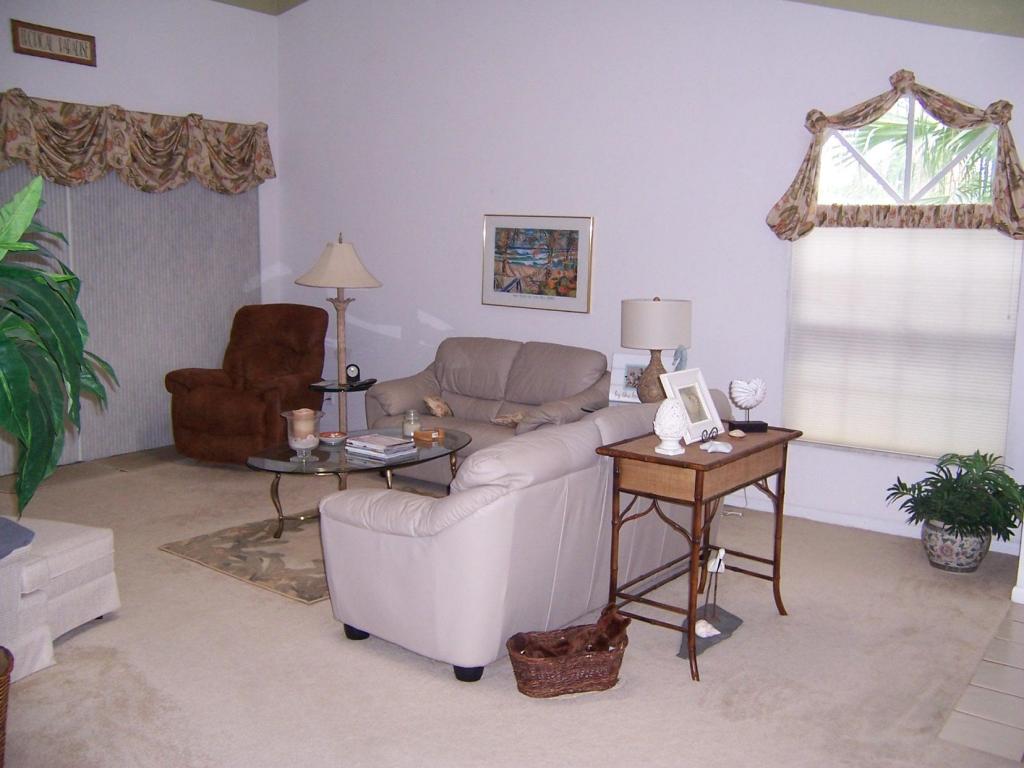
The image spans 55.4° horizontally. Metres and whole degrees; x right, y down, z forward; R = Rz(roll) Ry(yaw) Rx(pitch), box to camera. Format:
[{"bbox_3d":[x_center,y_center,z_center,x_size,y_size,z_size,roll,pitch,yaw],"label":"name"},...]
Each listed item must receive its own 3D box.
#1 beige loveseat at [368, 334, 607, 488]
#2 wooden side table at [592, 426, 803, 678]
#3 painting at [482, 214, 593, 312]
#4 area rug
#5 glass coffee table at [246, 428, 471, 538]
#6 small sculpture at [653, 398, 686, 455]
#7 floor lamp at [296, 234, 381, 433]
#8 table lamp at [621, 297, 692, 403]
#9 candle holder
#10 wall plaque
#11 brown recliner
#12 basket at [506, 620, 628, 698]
[{"bbox_3d":[-0.136,0.190,6.202,1.540,0.896,0.847,7,10,34],"label":"beige loveseat"},{"bbox_3d":[0.755,0.606,3.878,0.431,0.782,0.862,8,11,37],"label":"wooden side table"},{"bbox_3d":[0.146,-0.796,6.413,0.852,0.601,0.025,7,10,34],"label":"painting"},{"bbox_3d":[-0.773,0.783,5.122,1.144,0.011,1.663,8,11,39],"label":"area rug"},{"bbox_3d":[-0.758,0.561,5.122,0.801,0.451,1.310,8,11,40],"label":"glass coffee table"},{"bbox_3d":[0.595,0.148,3.658,0.123,0.206,0.123,1,8,0],"label":"small sculpture"},{"bbox_3d":[-1.148,-0.216,6.584,0.581,1.548,0.581,1,8,0],"label":"floor lamp"},{"bbox_3d":[0.809,-0.178,5.463,0.400,0.611,0.400,1,8,0],"label":"table lamp"},{"bbox_3d":[-1.031,0.240,4.820,0.203,0.262,0.203,1,8,0],"label":"candle holder"},{"bbox_3d":[-2.852,-2.131,6.115,0.020,0.189,0.548,7,10,34],"label":"wall plaque"},{"bbox_3d":[-1.834,-0.040,7.046,0.901,1.040,0.885,4,9,21],"label":"brown recliner"},{"bbox_3d":[0.205,0.970,3.428,0.439,0.172,0.246,-1,9,-16],"label":"basket"}]

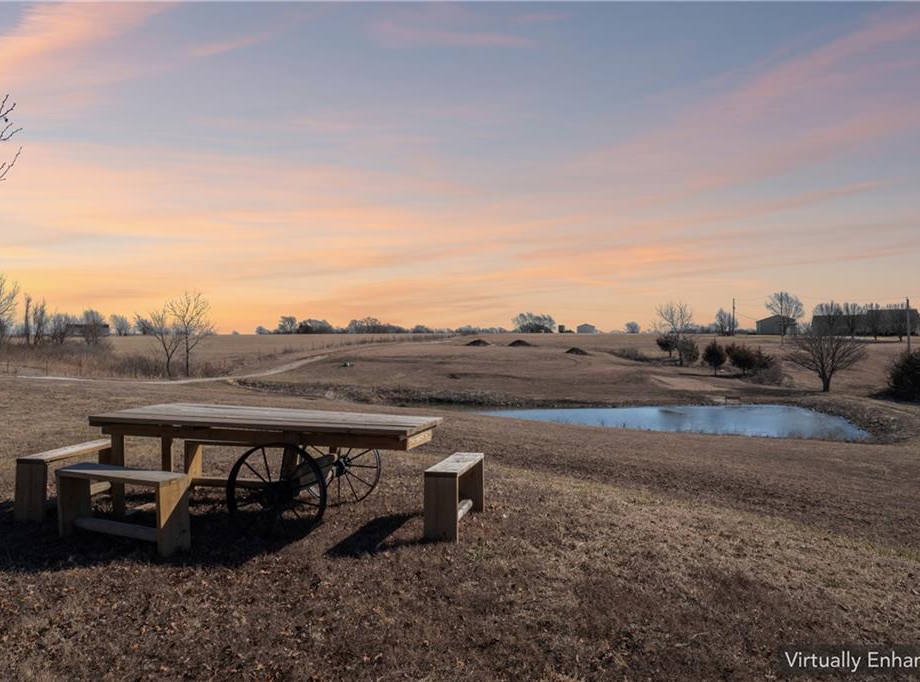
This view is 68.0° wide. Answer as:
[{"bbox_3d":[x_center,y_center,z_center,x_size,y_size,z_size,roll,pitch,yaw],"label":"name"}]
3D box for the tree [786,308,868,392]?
[{"bbox_3d":[32.850,0.850,61.000,7.330,7.510,7.330,0,1,0],"label":"tree"}]

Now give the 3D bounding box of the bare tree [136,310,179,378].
[{"bbox_3d":[-21.278,0.246,48.000,2.954,4.783,2.807,0,1,0],"label":"bare tree"}]

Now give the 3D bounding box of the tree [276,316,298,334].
[{"bbox_3d":[-65.724,-5.906,260.000,8.382,6.858,7.963,0,1,0],"label":"tree"}]

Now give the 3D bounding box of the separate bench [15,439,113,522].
[{"bbox_3d":[-3.168,1.128,5.589,0.235,0.480,0.930,1,1,7],"label":"separate bench"}]

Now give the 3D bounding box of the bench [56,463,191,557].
[{"bbox_3d":[-2.293,1.131,4.622,1.020,0.471,0.231,0,2,27],"label":"bench"}]

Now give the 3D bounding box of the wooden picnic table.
[{"bbox_3d":[-1.559,1.006,5.644,2.653,0.765,1.100,1,0,13],"label":"wooden picnic table"}]

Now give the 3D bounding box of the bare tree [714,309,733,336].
[{"bbox_3d":[63.713,-4.473,165.000,4.352,6.770,4.135,0,1,0],"label":"bare tree"}]

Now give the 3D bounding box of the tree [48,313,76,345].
[{"bbox_3d":[-64.075,-2.015,110.000,4.513,5.158,4.288,0,1,0],"label":"tree"}]

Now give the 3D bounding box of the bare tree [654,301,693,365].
[{"bbox_3d":[26.280,-1.050,84.000,4.680,7.880,4.680,0,1,0],"label":"bare tree"}]

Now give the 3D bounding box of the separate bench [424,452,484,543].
[{"bbox_3d":[-0.020,1.137,5.071,0.231,0.471,0.975,0,-2,12],"label":"separate bench"}]

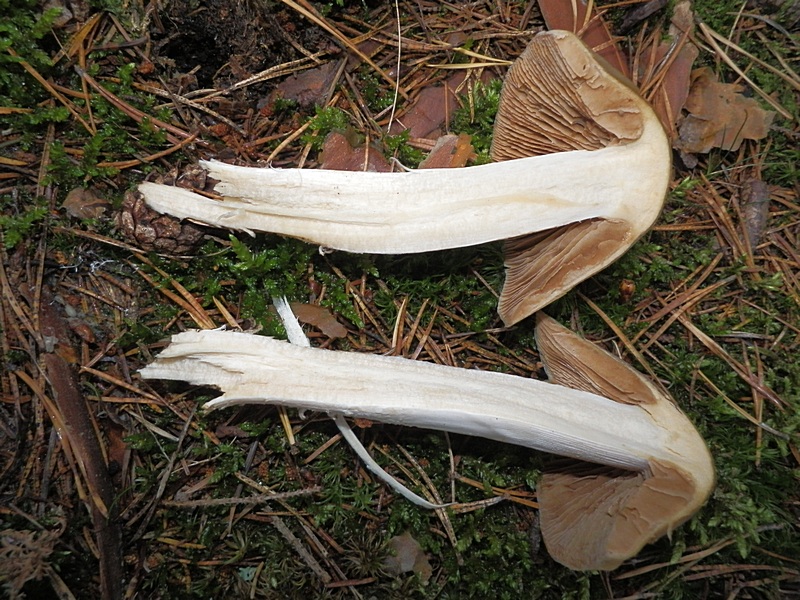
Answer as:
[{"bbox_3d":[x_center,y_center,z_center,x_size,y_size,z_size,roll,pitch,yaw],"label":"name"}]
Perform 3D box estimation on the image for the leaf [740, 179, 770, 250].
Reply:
[{"bbox_3d":[0.152,-0.037,0.237,0.012,0.007,0.032,12,75,3],"label":"leaf"}]

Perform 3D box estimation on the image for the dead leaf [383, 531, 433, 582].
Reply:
[{"bbox_3d":[0.004,0.093,0.203,0.018,0.006,0.014,20,76,5],"label":"dead leaf"}]

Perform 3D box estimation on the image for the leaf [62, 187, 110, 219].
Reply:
[{"bbox_3d":[-0.135,-0.041,0.239,0.020,0.006,0.013,17,76,5],"label":"leaf"}]

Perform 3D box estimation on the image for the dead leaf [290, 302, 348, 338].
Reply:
[{"bbox_3d":[-0.033,0.007,0.225,0.027,0.006,0.009,32,77,8],"label":"dead leaf"}]

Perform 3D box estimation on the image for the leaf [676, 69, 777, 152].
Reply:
[{"bbox_3d":[0.146,-0.081,0.248,0.039,0.010,0.046,20,76,5],"label":"leaf"}]

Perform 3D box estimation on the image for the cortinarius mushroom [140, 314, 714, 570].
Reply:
[{"bbox_3d":[0.008,0.046,0.218,0.209,0.043,0.087,9,75,2],"label":"cortinarius mushroom"}]

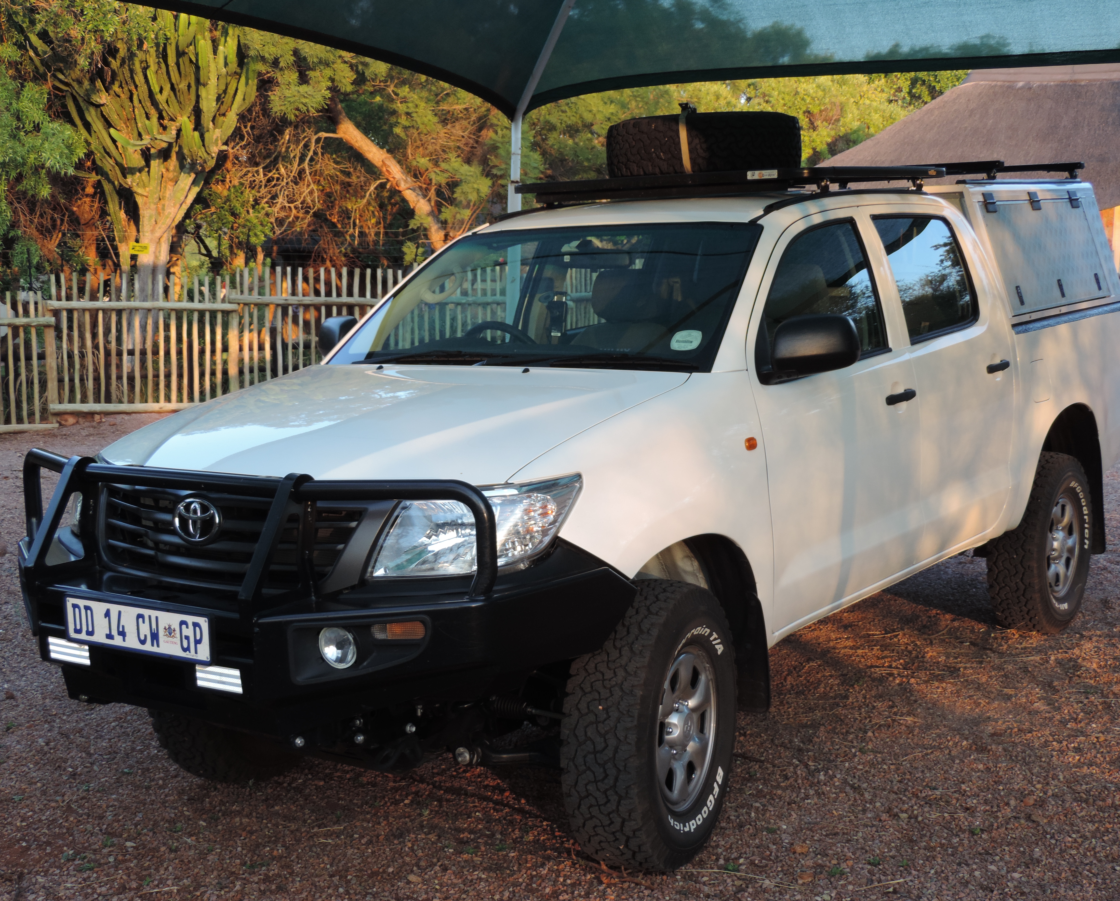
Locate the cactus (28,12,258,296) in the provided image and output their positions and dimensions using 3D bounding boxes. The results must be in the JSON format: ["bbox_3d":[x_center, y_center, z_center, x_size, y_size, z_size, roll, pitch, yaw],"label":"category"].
[{"bbox_3d":[-5.750,-3.500,22.400,3.100,5.000,2.900,-2,7,-14],"label":"cactus"}]

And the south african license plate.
[{"bbox_3d":[-1.018,0.427,3.921,0.520,0.113,0.015,3,8,35],"label":"south african license plate"}]

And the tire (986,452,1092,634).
[{"bbox_3d":[2.023,0.389,6.886,0.250,0.770,0.770,3,8,35],"label":"tire"}]

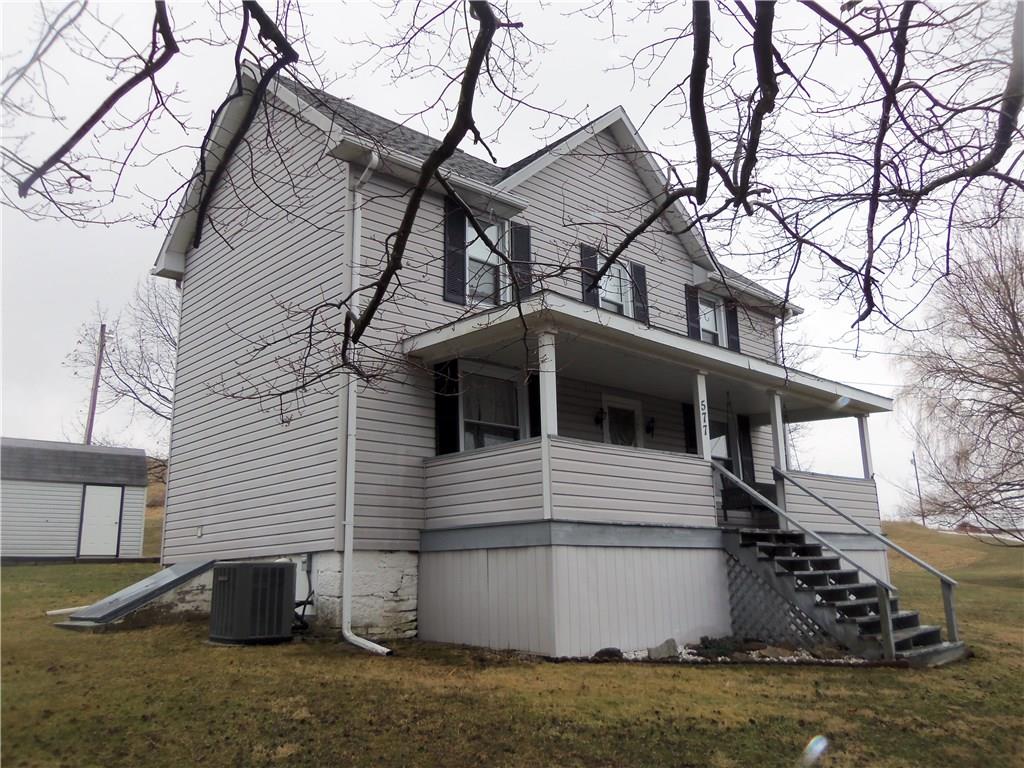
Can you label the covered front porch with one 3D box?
[{"bbox_3d":[2.702,1.024,12.319,8.780,2.480,2.490,11,-18,-42],"label":"covered front porch"}]

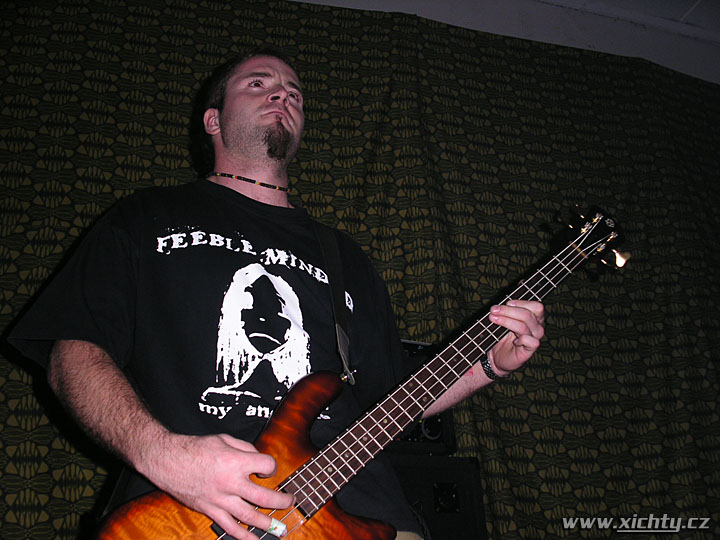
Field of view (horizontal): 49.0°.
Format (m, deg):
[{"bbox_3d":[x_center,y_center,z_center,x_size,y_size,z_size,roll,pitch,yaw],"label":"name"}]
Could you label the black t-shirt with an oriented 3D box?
[{"bbox_3d":[-0.207,0.127,1.226,0.570,0.620,0.300,10,-25,-31],"label":"black t-shirt"}]

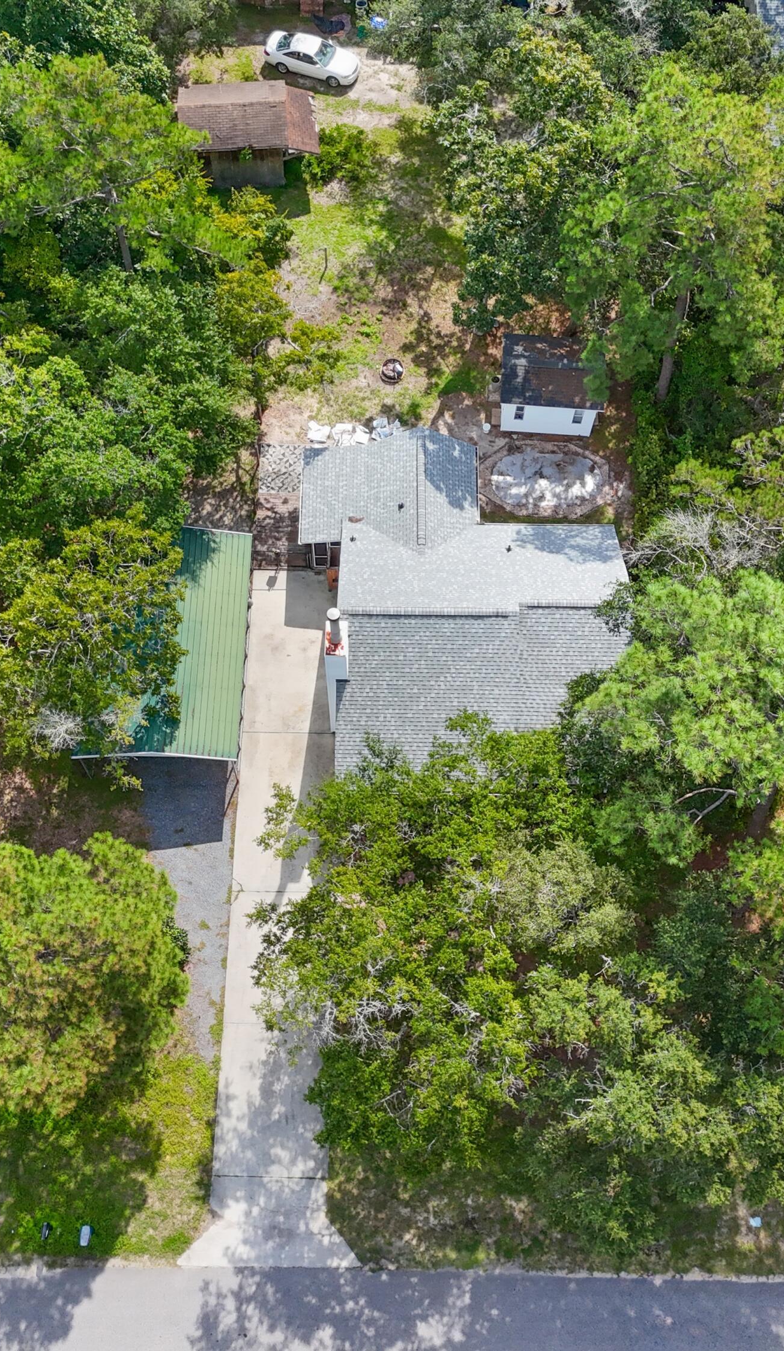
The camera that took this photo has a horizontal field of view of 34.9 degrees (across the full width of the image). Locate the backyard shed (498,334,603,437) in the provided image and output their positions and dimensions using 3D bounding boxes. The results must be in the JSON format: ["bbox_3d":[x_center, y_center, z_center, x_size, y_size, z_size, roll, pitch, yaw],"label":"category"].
[{"bbox_3d":[6.692,-12.236,52.405,4.200,2.780,3.720,3,64,1],"label":"backyard shed"}]

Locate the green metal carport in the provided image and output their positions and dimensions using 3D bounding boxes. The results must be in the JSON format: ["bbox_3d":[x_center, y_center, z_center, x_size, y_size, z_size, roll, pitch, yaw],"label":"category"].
[{"bbox_3d":[-8.225,-0.766,46.439,5.750,3.100,9.270,1,64,0],"label":"green metal carport"}]

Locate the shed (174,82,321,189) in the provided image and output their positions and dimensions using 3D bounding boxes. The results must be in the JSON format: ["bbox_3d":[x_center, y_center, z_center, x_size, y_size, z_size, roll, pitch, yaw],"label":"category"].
[{"bbox_3d":[-6.711,-25.565,58.526,6.400,3.050,4.300,-3,64,-2],"label":"shed"}]

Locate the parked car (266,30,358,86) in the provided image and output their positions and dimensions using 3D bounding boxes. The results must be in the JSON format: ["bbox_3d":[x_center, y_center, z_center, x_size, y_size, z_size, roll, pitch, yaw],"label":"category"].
[{"bbox_3d":[-3.848,-30.664,61.966,4.840,1.390,1.790,18,65,8],"label":"parked car"}]

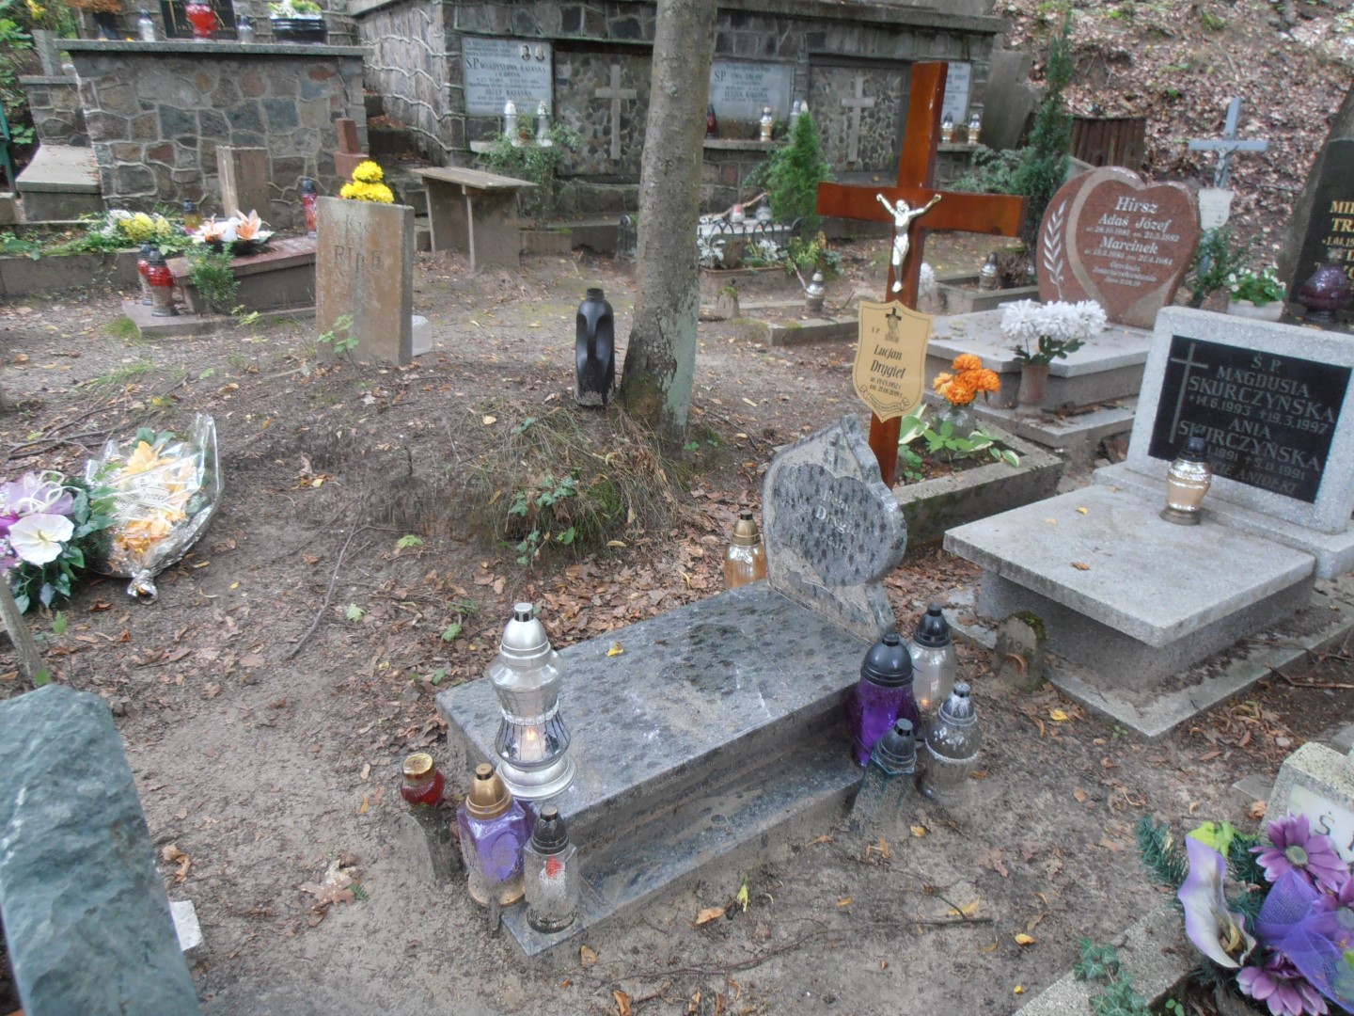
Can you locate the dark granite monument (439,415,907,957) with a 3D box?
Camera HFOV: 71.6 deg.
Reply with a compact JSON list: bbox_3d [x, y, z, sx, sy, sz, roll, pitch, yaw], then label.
[{"bbox_3d":[0.029,0.242,1.884,1.042,0.705,0.542,-15,29,-33],"label":"dark granite monument"}]

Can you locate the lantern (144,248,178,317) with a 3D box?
[{"bbox_3d":[-2.554,-1.113,4.650,0.127,0.310,0.127,-11,23,-28],"label":"lantern"}]

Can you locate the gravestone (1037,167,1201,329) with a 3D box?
[{"bbox_3d":[2.105,-1.255,4.472,0.100,0.710,0.780,-11,23,-28],"label":"gravestone"}]

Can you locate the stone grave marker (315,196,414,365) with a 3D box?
[{"bbox_3d":[-1.271,-0.915,3.833,0.354,0.629,0.115,9,19,4],"label":"stone grave marker"}]

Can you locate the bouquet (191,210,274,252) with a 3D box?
[{"bbox_3d":[-2.203,-1.360,4.650,0.360,0.200,0.270,-8,25,-23],"label":"bouquet"}]

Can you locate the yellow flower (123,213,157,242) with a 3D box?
[{"bbox_3d":[-2.859,-1.496,5.000,0.160,0.145,0.150,-10,26,-27],"label":"yellow flower"}]

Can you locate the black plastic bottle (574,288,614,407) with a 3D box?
[{"bbox_3d":[-0.284,-0.555,3.250,0.118,0.395,0.120,7,22,17],"label":"black plastic bottle"}]

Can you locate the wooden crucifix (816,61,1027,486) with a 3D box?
[{"bbox_3d":[0.718,-0.669,2.999,0.700,1.352,0.065,21,29,39],"label":"wooden crucifix"}]

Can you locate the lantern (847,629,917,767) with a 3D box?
[{"bbox_3d":[0.438,0.393,1.984,0.145,0.293,0.145,2,23,0],"label":"lantern"}]

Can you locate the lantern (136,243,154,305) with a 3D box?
[{"bbox_3d":[-2.719,-1.210,4.850,0.125,0.315,0.125,-11,24,-29],"label":"lantern"}]

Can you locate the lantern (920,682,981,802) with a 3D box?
[{"bbox_3d":[0.578,0.476,1.953,0.120,0.252,0.120,2,23,0],"label":"lantern"}]

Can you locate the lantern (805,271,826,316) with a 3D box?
[{"bbox_3d":[0.703,-1.087,4.721,0.108,0.200,0.108,2,23,0],"label":"lantern"}]

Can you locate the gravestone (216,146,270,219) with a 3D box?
[{"bbox_3d":[-2.709,-2.011,5.900,0.240,0.510,0.250,-19,28,-41],"label":"gravestone"}]

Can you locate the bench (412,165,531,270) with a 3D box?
[{"bbox_3d":[-1.195,-1.712,5.537,0.360,0.450,1.300,-12,26,-29],"label":"bench"}]

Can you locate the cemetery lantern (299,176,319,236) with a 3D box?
[{"bbox_3d":[-2.125,-1.741,5.450,0.100,0.340,0.100,-8,22,-21],"label":"cemetery lantern"}]

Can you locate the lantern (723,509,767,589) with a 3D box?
[{"bbox_3d":[0.210,0.135,2.917,0.130,0.270,0.130,2,21,4],"label":"lantern"}]

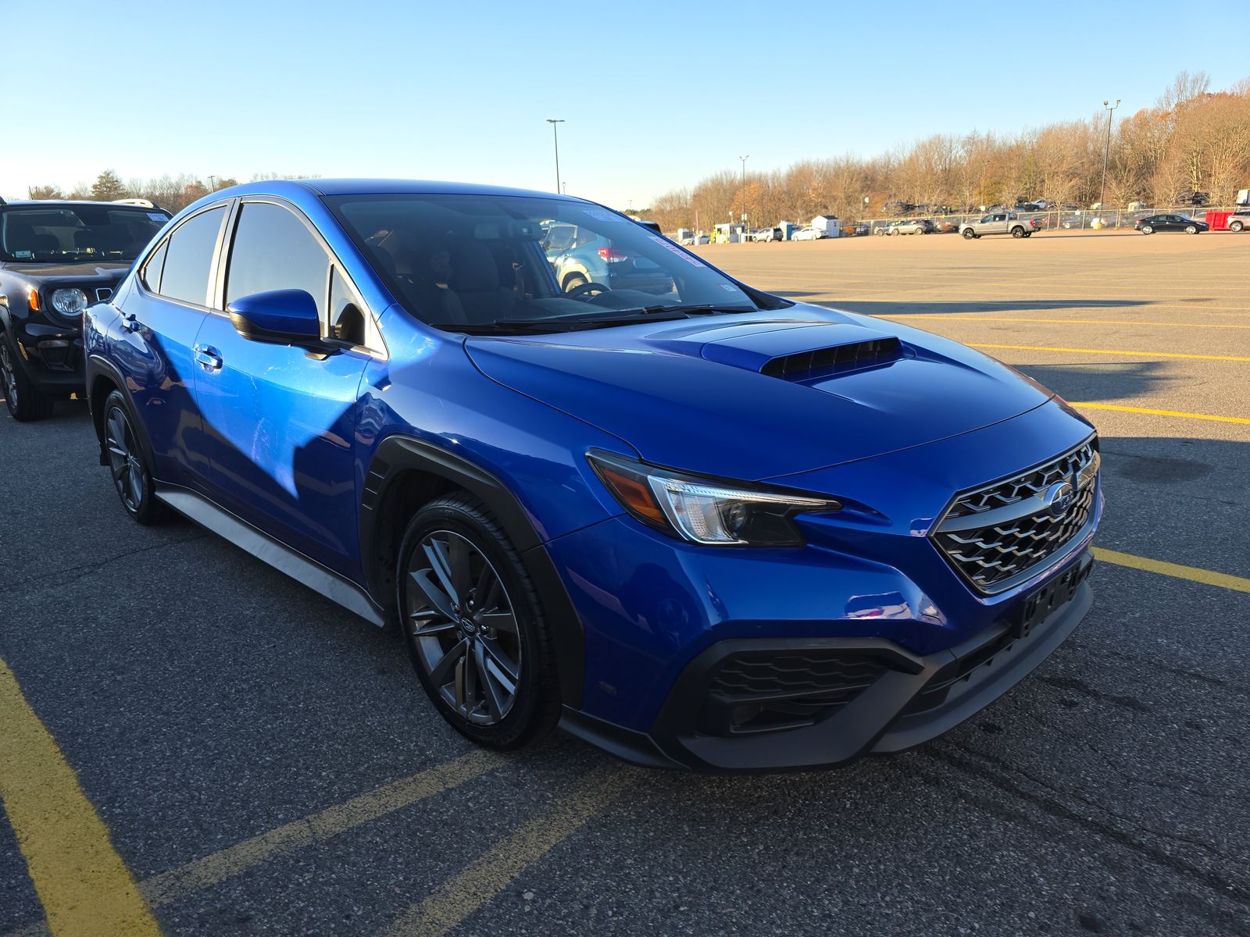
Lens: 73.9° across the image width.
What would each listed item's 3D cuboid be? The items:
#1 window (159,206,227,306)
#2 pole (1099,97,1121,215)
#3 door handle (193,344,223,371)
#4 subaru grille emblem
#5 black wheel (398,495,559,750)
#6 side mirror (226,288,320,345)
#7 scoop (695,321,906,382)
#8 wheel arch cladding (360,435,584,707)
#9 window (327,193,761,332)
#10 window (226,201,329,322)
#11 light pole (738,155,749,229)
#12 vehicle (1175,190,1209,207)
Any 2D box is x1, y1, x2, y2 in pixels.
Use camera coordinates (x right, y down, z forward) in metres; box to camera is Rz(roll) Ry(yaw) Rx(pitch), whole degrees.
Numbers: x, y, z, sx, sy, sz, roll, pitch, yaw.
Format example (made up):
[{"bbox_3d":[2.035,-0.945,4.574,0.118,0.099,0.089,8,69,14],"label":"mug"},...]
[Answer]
[{"bbox_3d":[-1.700,-0.846,3.294,0.640,0.410,0.070,13,-5,43],"label":"window"},{"bbox_3d":[42.225,-26.670,72.727,1.500,10.415,0.400,7,16,30],"label":"pole"},{"bbox_3d":[-1.466,-0.382,2.916,0.215,0.075,0.060,13,20,43],"label":"door handle"},{"bbox_3d":[0.971,0.068,1.849,0.025,0.075,0.140,-1,10,46],"label":"subaru grille emblem"},{"bbox_3d":[-0.322,0.367,2.106,0.645,0.645,0.240,13,20,43],"label":"black wheel"},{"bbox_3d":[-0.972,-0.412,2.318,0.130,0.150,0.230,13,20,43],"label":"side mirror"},{"bbox_3d":[0.437,-0.336,2.280,0.420,0.100,0.660,20,25,41],"label":"scoop"},{"bbox_3d":[-0.385,0.191,1.998,0.910,0.520,0.120,13,20,43],"label":"wheel arch cladding"},{"bbox_3d":[-0.292,-0.723,2.914,1.380,0.110,0.920,-15,48,-44],"label":"window"},{"bbox_3d":[-1.153,-0.688,2.760,0.880,0.460,0.070,13,-5,43],"label":"window"},{"bbox_3d":[15.387,-34.625,106.713,1.200,10.525,0.400,1,14,8],"label":"light pole"},{"bbox_3d":[62.848,-29.877,92.000,4.400,1.600,1.800,-3,14,-8],"label":"vehicle"}]

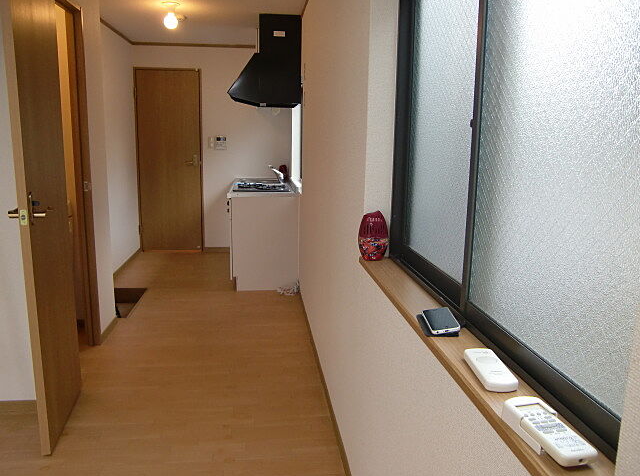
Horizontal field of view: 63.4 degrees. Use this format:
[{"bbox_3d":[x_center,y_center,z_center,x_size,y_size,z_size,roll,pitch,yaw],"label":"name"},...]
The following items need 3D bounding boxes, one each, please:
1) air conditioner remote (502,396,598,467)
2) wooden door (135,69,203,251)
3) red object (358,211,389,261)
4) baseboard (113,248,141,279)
[{"bbox_3d":[0.324,0.271,0.739,0.060,0.030,0.140,-1,11,-12],"label":"air conditioner remote"},{"bbox_3d":[-1.635,-0.811,5.655,0.675,1.980,0.070,0,11,-7],"label":"wooden door"},{"bbox_3d":[0.181,-0.014,1.746,0.098,0.164,0.074,1,11,0],"label":"red object"},{"bbox_3d":[-1.946,0.249,5.235,0.015,0.060,1.120,0,11,-7],"label":"baseboard"}]

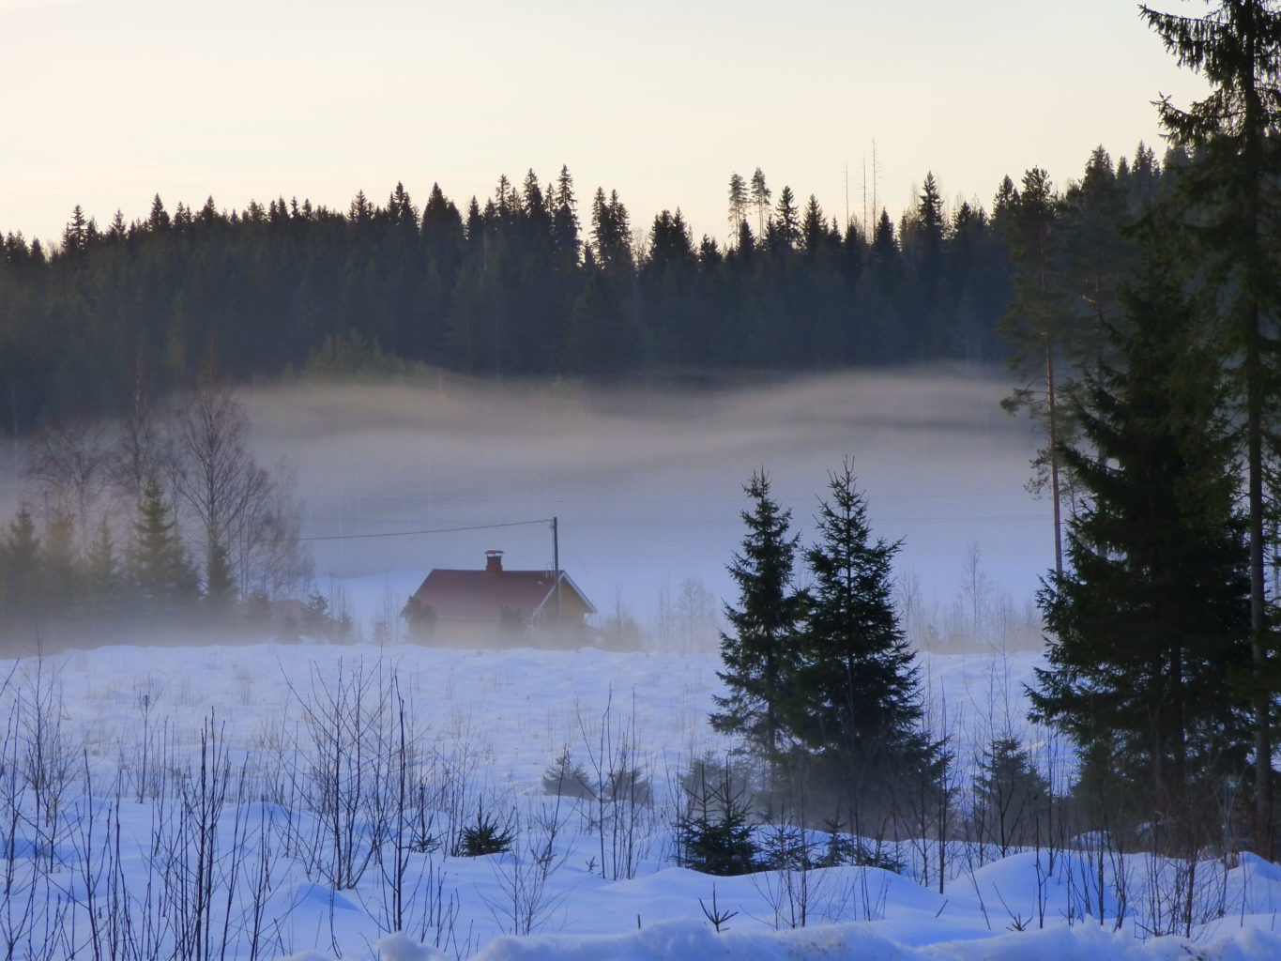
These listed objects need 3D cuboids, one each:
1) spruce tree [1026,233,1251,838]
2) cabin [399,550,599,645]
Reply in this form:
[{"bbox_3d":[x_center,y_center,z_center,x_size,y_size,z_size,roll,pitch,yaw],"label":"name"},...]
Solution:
[{"bbox_3d":[9.186,1.002,85.000,4.100,11.600,4.100,-1,1,0],"label":"spruce tree"},{"bbox_3d":[-6.711,5.807,220.000,7.100,5.000,6.500,0,1,28],"label":"cabin"}]

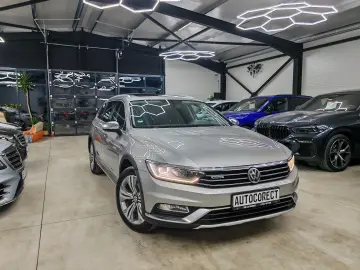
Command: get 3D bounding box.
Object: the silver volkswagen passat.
[{"bbox_3d":[-0.332,0.093,4.465,1.900,1.510,4.780,-2,6,-25],"label":"silver volkswagen passat"}]

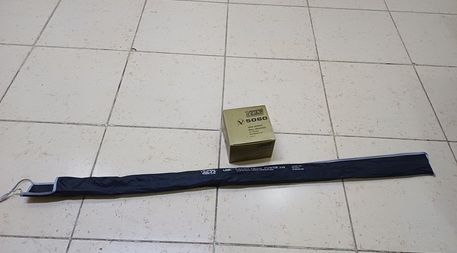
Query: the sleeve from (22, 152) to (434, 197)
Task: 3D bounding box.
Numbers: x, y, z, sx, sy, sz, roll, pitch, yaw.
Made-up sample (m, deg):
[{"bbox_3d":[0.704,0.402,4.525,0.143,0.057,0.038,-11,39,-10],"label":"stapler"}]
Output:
[{"bbox_3d":[0.030,0.153,1.038,1.268,0.030,0.083,-3,53,-5],"label":"sleeve"}]

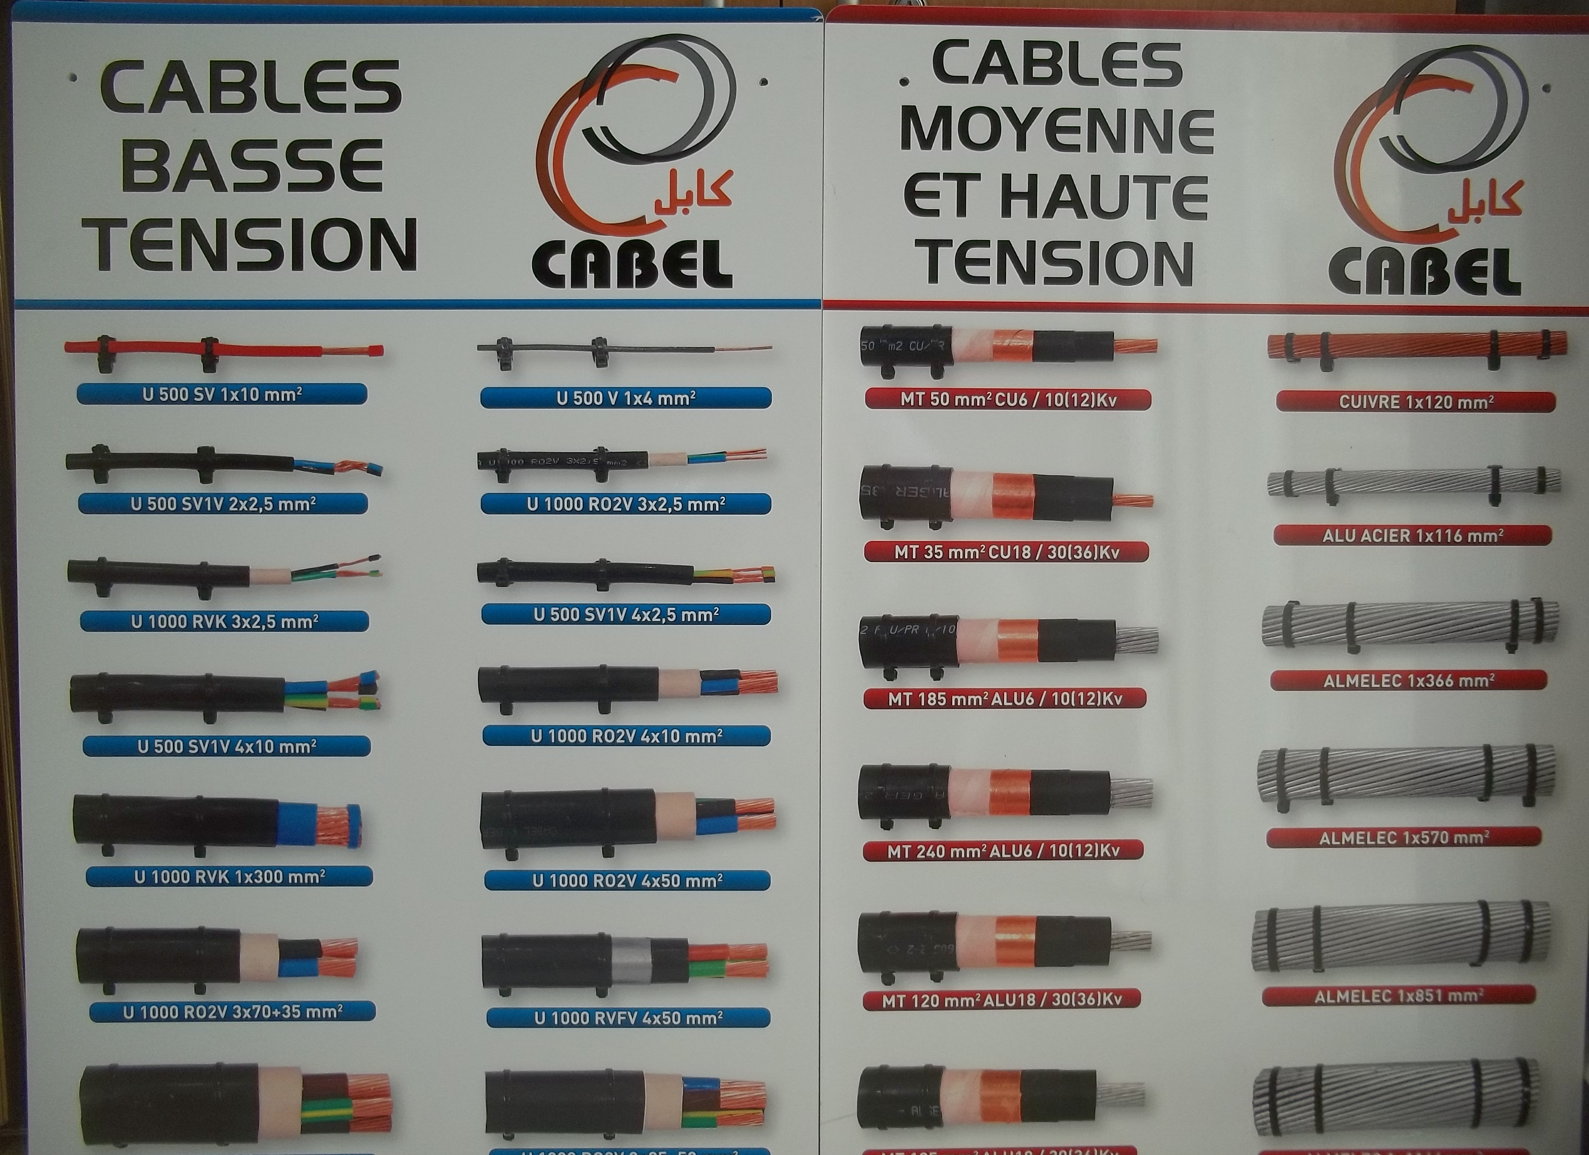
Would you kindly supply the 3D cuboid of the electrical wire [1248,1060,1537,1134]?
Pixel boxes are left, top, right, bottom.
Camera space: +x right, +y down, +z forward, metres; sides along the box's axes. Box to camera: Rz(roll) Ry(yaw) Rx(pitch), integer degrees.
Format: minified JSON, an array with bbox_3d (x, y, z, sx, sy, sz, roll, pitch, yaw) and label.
[{"bbox_3d":[0.380,0.329,1.044,0.183,0.045,0.044,-1,4,-2],"label":"electrical wire"}]

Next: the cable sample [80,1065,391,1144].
[{"bbox_3d":[-0.341,0.322,1.010,0.184,0.049,0.048,0,3,-1],"label":"cable sample"}]

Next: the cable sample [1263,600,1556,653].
[{"bbox_3d":[0.378,0.029,1.019,0.172,0.032,0.026,0,4,-1],"label":"cable sample"}]

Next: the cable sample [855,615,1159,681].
[{"bbox_3d":[0.132,0.042,1.011,0.181,0.037,0.032,0,4,-1],"label":"cable sample"}]

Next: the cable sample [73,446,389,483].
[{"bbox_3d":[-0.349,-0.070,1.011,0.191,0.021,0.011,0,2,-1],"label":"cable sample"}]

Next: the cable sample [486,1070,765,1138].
[{"bbox_3d":[-0.104,0.325,1.020,0.172,0.042,0.039,0,3,-1],"label":"cable sample"}]

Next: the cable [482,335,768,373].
[{"bbox_3d":[-0.104,-0.137,1.011,0.179,0.019,0.011,0,3,-1],"label":"cable"}]

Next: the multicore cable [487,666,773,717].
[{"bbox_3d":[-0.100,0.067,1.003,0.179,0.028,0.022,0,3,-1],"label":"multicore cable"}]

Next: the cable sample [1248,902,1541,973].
[{"bbox_3d":[0.377,0.223,1.027,0.179,0.041,0.039,-2,3,-1],"label":"cable sample"}]

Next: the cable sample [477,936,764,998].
[{"bbox_3d":[-0.102,0.235,1.006,0.169,0.037,0.033,0,3,-1],"label":"cable sample"}]

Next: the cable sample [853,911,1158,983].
[{"bbox_3d":[0.131,0.230,1.022,0.180,0.044,0.037,0,3,-1],"label":"cable sample"}]

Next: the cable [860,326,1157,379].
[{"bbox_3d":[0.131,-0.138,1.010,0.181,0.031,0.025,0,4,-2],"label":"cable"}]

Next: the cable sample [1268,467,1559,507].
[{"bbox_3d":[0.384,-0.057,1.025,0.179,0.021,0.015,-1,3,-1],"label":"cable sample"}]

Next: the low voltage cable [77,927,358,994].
[{"bbox_3d":[-0.353,0.234,1.012,0.171,0.039,0.033,0,2,-1],"label":"low voltage cable"}]

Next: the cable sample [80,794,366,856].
[{"bbox_3d":[-0.348,0.149,1.000,0.163,0.036,0.030,0,3,-1],"label":"cable sample"}]

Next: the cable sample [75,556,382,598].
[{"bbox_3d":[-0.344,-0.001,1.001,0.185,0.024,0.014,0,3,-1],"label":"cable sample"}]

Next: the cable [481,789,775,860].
[{"bbox_3d":[-0.102,0.150,1.011,0.179,0.040,0.034,0,2,-1],"label":"cable"}]

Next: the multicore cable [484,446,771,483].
[{"bbox_3d":[-0.105,-0.069,1.014,0.176,0.021,0.013,-1,3,-1],"label":"multicore cable"}]

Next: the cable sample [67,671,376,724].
[{"bbox_3d":[-0.348,0.073,1.010,0.186,0.030,0.022,1,3,-1],"label":"cable sample"}]

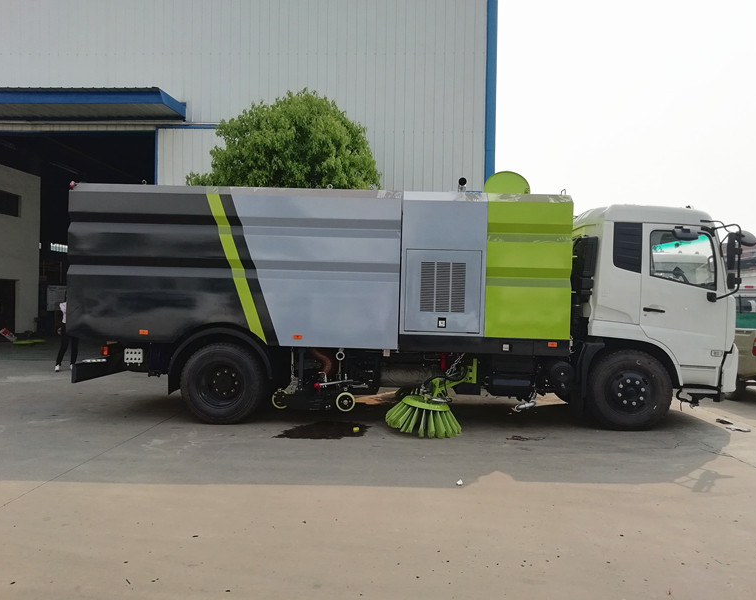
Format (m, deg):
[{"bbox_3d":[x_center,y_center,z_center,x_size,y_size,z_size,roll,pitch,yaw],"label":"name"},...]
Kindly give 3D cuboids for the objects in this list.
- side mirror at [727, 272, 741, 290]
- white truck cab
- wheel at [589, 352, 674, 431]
[{"bbox_3d":[4.189,-0.218,7.080,0.120,0.200,0.200,1,0,13],"label":"side mirror"},{"bbox_3d":[3.525,0.028,8.467,1.877,2.402,2.400,1,0,1],"label":"white truck cab"},{"bbox_3d":[3.129,1.124,7.549,1.000,1.000,0.280,1,0,1],"label":"wheel"}]

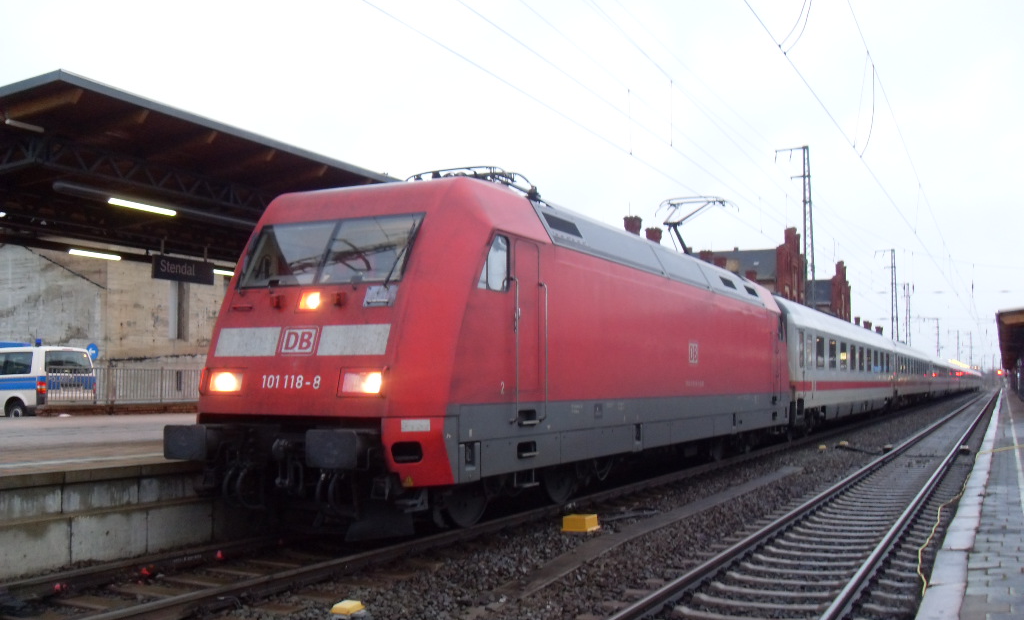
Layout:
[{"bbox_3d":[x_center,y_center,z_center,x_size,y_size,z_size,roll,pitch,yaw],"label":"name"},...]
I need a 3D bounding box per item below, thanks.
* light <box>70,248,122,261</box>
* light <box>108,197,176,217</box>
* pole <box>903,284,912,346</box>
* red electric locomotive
[{"bbox_3d":[-8.088,-1.066,19.500,0.100,0.100,1.220,-2,-5,27],"label":"light"},{"bbox_3d":[-5.253,-1.457,14.300,0.100,0.100,1.220,-2,-5,27],"label":"light"},{"bbox_3d":[51.566,3.836,130.813,1.000,14.694,0.800,-2,-5,27],"label":"pole"},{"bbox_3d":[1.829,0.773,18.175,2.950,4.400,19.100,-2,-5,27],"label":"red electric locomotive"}]

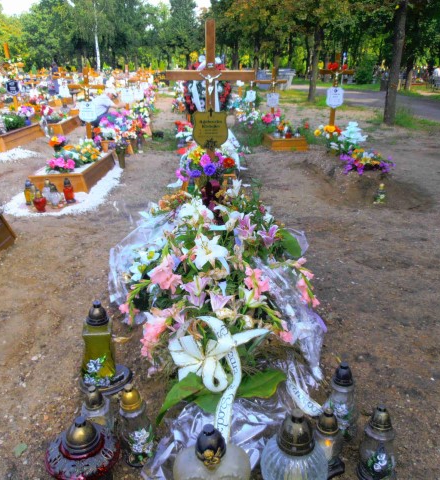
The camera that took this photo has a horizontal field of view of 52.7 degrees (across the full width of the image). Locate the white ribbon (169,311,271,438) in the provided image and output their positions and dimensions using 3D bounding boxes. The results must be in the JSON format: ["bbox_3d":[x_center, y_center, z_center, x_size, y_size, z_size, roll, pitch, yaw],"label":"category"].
[{"bbox_3d":[-0.002,0.562,1.892,0.420,0.370,0.340,0,21,0],"label":"white ribbon"}]

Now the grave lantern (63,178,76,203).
[{"bbox_3d":[-1.747,-0.573,5.115,0.119,0.269,0.119,0,22,0],"label":"grave lantern"}]

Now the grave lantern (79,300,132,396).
[{"bbox_3d":[-0.533,0.477,2.084,0.245,0.420,0.220,0,21,0],"label":"grave lantern"}]

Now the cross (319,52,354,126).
[{"bbox_3d":[1.940,-2.380,7.390,0.600,1.340,0.090,0,21,0],"label":"cross"}]

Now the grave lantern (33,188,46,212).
[{"bbox_3d":[-1.944,-0.426,4.784,0.139,0.243,0.114,0,22,0],"label":"grave lantern"}]

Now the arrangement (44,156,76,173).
[{"bbox_3d":[-2.082,-0.982,5.755,0.370,0.210,0.300,0,21,0],"label":"arrangement"}]

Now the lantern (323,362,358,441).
[{"bbox_3d":[0.504,0.669,1.865,0.132,0.346,0.132,0,22,0],"label":"lantern"}]

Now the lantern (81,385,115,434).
[{"bbox_3d":[-0.498,0.723,1.794,0.134,0.307,0.134,0,22,0],"label":"lantern"}]

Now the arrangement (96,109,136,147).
[{"bbox_3d":[-1.786,-1.968,7.657,0.660,0.570,0.520,0,21,0],"label":"arrangement"}]

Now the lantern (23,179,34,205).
[{"bbox_3d":[-2.141,-0.538,5.013,0.084,0.277,0.084,0,22,0],"label":"lantern"}]

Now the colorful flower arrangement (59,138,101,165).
[{"bbox_3d":[-1.983,-1.276,6.263,0.570,0.320,0.460,0,21,0],"label":"colorful flower arrangement"}]

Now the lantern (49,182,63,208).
[{"bbox_3d":[-1.825,-0.490,4.910,0.119,0.267,0.119,0,22,0],"label":"lantern"}]

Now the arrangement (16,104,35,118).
[{"bbox_3d":[-4.113,-2.723,9.405,0.366,0.287,0.327,0,22,0],"label":"arrangement"}]

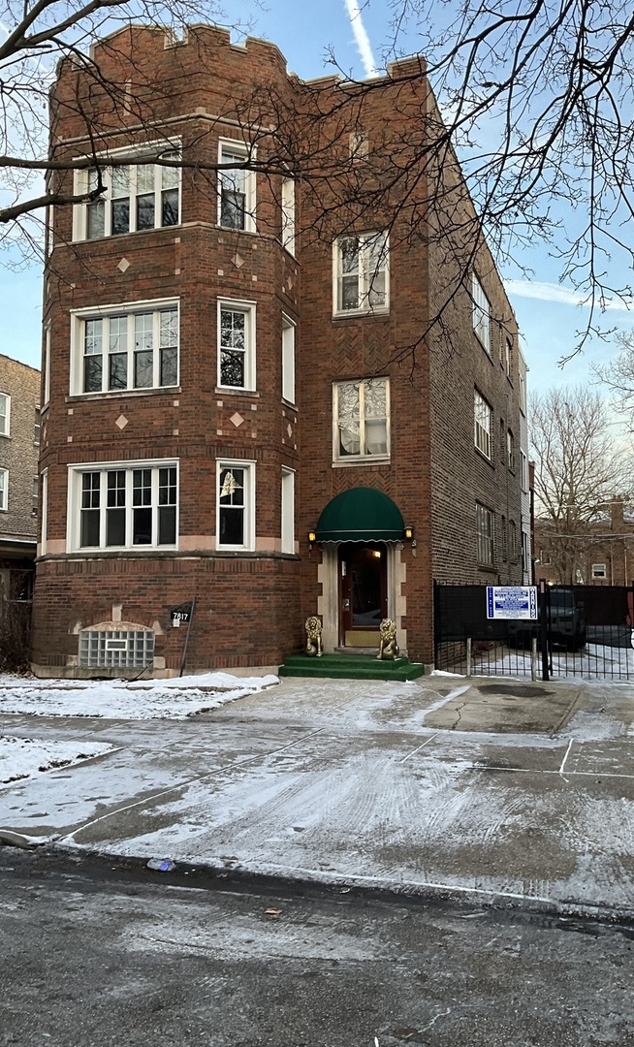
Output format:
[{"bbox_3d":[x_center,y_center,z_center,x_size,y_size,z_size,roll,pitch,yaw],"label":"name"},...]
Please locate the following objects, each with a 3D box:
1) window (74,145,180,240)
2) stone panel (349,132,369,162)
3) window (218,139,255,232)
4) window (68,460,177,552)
[{"bbox_3d":[-3.643,-6.384,16.884,2.415,1.723,0.160,-2,-5,19],"label":"window"},{"bbox_3d":[0.883,-7.816,18.198,0.416,0.615,0.089,-2,-5,19],"label":"stone panel"},{"bbox_3d":[-1.549,-6.502,16.967,0.783,1.754,0.198,2,-5,-26],"label":"window"},{"bbox_3d":[-3.607,-0.304,16.362,2.385,1.681,0.160,-2,-5,19],"label":"window"}]

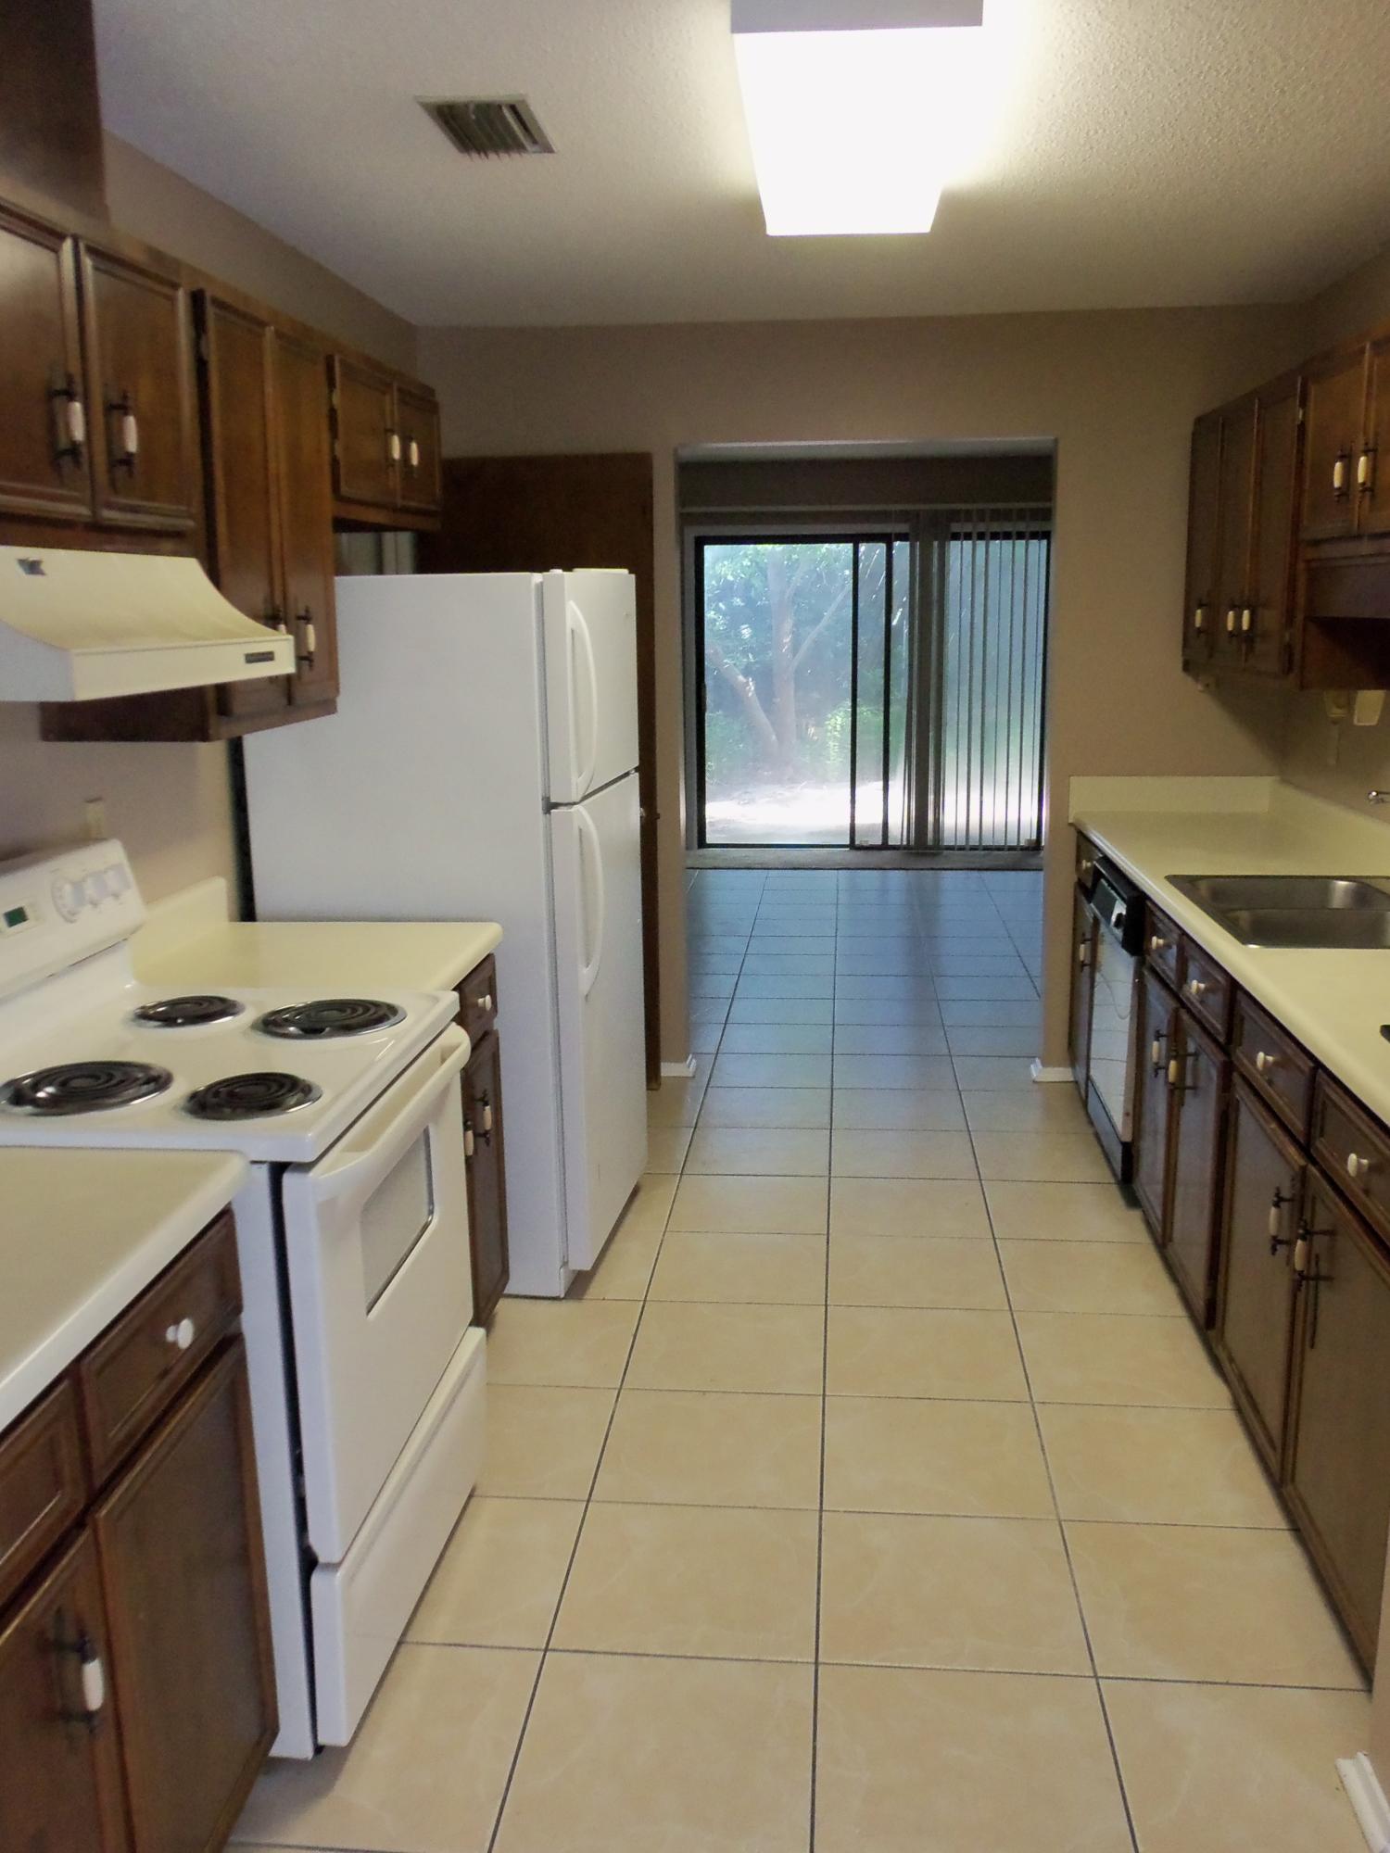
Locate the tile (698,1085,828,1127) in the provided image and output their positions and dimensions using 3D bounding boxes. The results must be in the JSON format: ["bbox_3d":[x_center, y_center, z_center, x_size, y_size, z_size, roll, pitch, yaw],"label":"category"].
[{"bbox_3d":[0.229,0.585,4.779,0.414,0.012,0.396,0,12,6],"label":"tile"}]

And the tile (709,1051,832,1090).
[{"bbox_3d":[0.269,0.505,5.184,0.412,0.012,0.393,0,12,6],"label":"tile"}]

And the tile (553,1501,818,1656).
[{"bbox_3d":[-0.003,1.077,2.477,0.412,0.012,0.393,0,12,6],"label":"tile"}]

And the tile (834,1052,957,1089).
[{"bbox_3d":[0.680,0.505,5.123,0.414,0.012,0.396,0,12,6],"label":"tile"}]

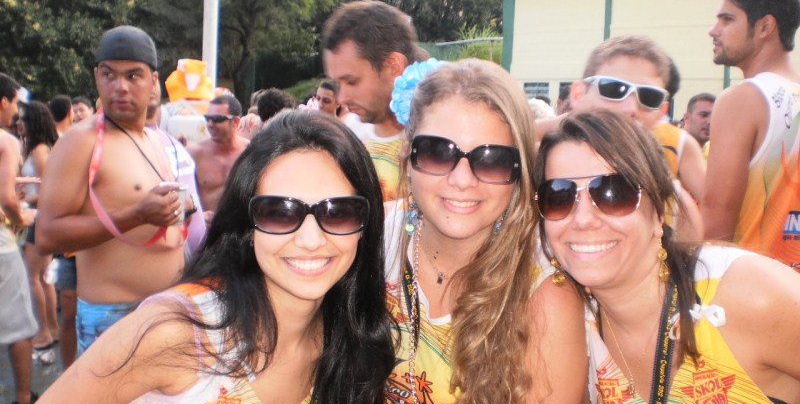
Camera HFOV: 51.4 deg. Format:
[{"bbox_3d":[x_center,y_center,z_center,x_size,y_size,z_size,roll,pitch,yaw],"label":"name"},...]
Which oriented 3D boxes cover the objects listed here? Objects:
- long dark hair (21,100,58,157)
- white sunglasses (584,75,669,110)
[{"bbox_3d":[-2.358,-0.475,5.450,0.240,0.370,0.230,0,7,-15],"label":"long dark hair"},{"bbox_3d":[0.421,-0.207,1.580,0.142,0.046,0.140,12,2,-5],"label":"white sunglasses"}]

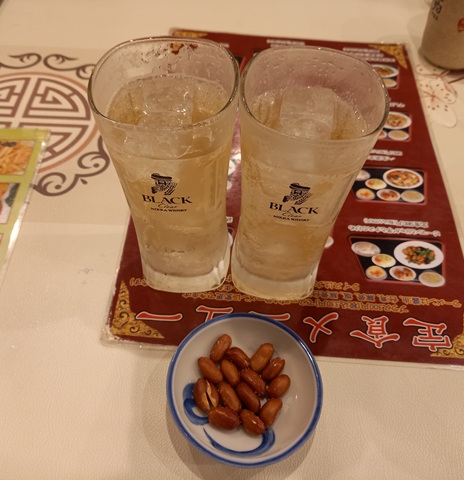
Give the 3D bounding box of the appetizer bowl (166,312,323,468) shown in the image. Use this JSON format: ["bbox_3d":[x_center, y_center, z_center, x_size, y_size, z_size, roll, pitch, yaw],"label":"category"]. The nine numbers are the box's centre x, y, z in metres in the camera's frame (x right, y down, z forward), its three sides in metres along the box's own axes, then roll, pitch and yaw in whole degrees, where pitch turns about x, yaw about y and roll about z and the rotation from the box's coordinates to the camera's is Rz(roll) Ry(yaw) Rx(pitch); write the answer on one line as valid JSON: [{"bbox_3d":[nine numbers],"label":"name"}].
[{"bbox_3d":[0.007,0.089,0.271,0.086,0.033,0.086,1,56,-2],"label":"appetizer bowl"}]

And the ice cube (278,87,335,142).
[{"bbox_3d":[0.039,-0.064,0.246,0.027,0.026,0.025,7,56,2],"label":"ice cube"}]

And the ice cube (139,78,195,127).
[{"bbox_3d":[-0.033,-0.067,0.248,0.026,0.026,0.026,-2,57,-4],"label":"ice cube"}]

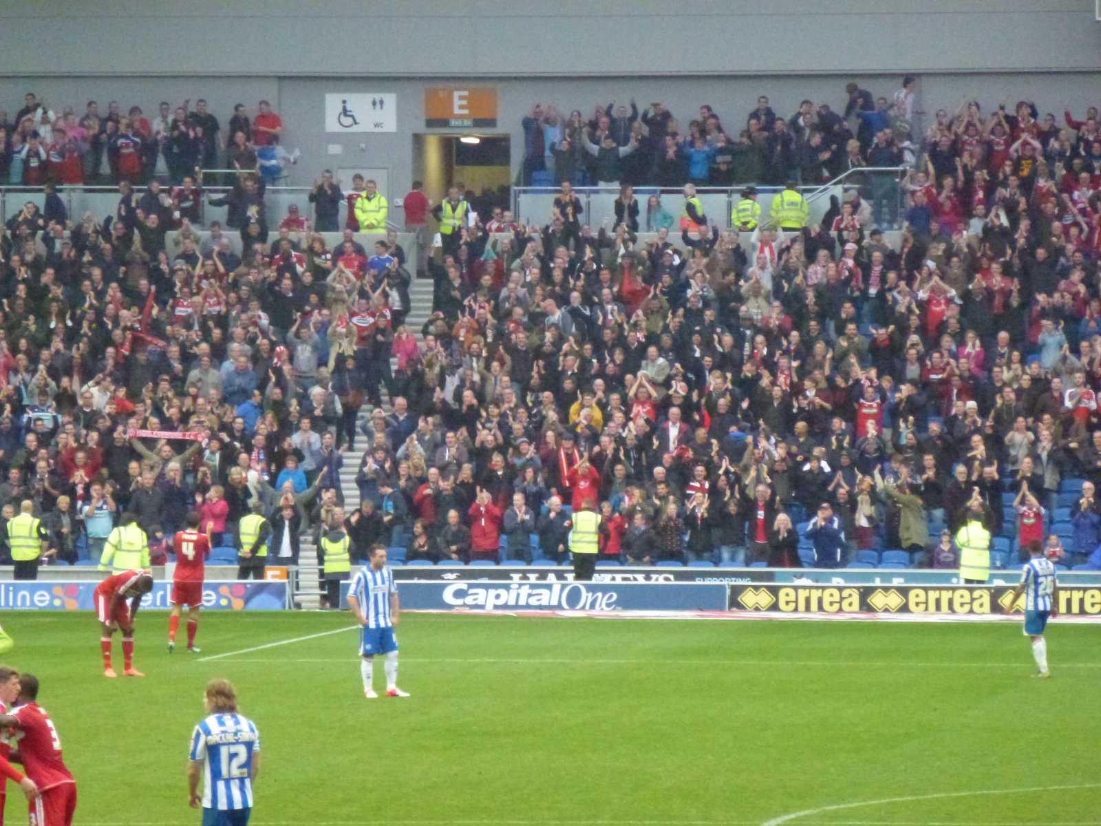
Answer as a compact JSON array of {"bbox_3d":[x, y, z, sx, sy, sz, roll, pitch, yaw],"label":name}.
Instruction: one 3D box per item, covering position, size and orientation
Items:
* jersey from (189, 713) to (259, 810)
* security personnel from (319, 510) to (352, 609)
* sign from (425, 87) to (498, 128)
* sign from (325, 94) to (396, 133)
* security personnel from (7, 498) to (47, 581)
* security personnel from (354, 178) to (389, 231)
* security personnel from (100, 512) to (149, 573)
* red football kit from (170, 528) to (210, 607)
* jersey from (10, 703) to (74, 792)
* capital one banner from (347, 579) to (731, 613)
[{"bbox_3d":[-2.362,2.524,61.300,0.490,0.700,0.320,0,1,-18],"label":"jersey"},{"bbox_3d":[-3.335,2.288,131.200,0.490,1.610,0.360,0,0,3],"label":"security personnel"},{"bbox_3d":[-1.578,-5.414,150.000,1.290,0.720,0.060,0,1,7],"label":"sign"},{"bbox_3d":[-3.375,-5.322,150.200,1.275,0.700,0.050,0,1,7],"label":"sign"},{"bbox_3d":[-8.165,2.255,132.300,0.580,1.780,0.360,0,1,13],"label":"security personnel"},{"bbox_3d":[-3.197,-3.297,151.200,0.610,1.770,0.380,0,0,2],"label":"security personnel"},{"bbox_3d":[-6.621,2.323,131.700,0.740,1.600,0.420,0,0,0],"label":"security personnel"},{"bbox_3d":[-4.806,2.093,113.100,0.500,1.040,0.350,0,0,7],"label":"red football kit"},{"bbox_3d":[-3.785,2.488,63.000,0.420,0.680,0.500,-16,-7,32],"label":"jersey"},{"bbox_3d":[-0.258,2.815,130.100,6.000,0.480,0.080,0,0,7],"label":"capital one banner"}]

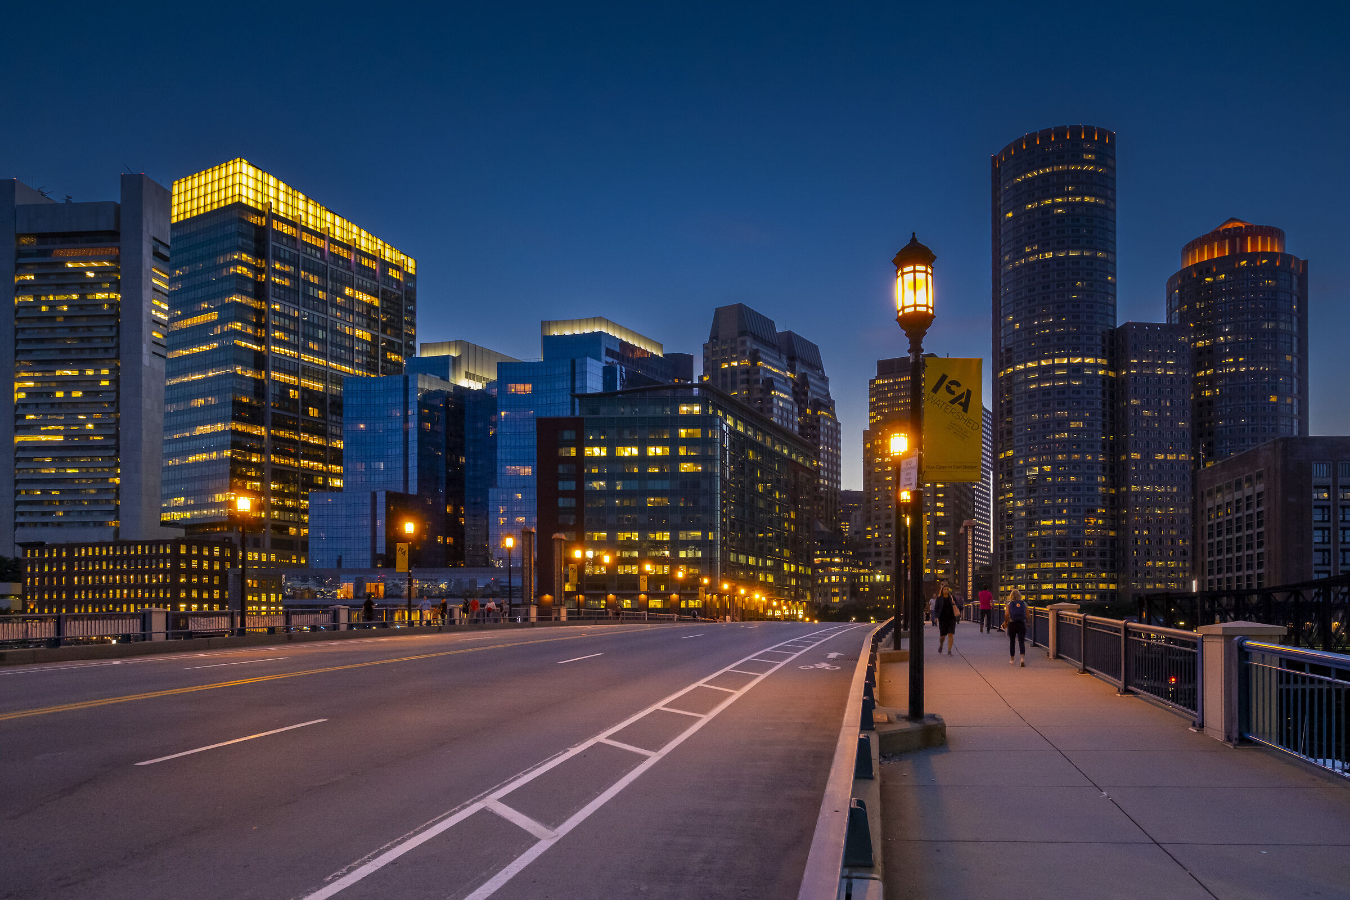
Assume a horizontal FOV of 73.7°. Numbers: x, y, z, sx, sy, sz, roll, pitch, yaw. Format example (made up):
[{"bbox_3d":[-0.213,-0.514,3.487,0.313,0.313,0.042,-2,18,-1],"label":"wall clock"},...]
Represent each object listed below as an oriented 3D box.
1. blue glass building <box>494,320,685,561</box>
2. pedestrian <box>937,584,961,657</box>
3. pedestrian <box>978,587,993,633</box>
[{"bbox_3d":[-20.100,9.500,233.000,28.000,76.000,44.000,-3,-6,30],"label":"blue glass building"},{"bbox_3d":[6.390,3.930,21.000,0.540,1.670,0.420,-1,-4,14],"label":"pedestrian"},{"bbox_3d":[11.907,6.128,34.500,0.550,1.740,0.420,-1,-5,11],"label":"pedestrian"}]

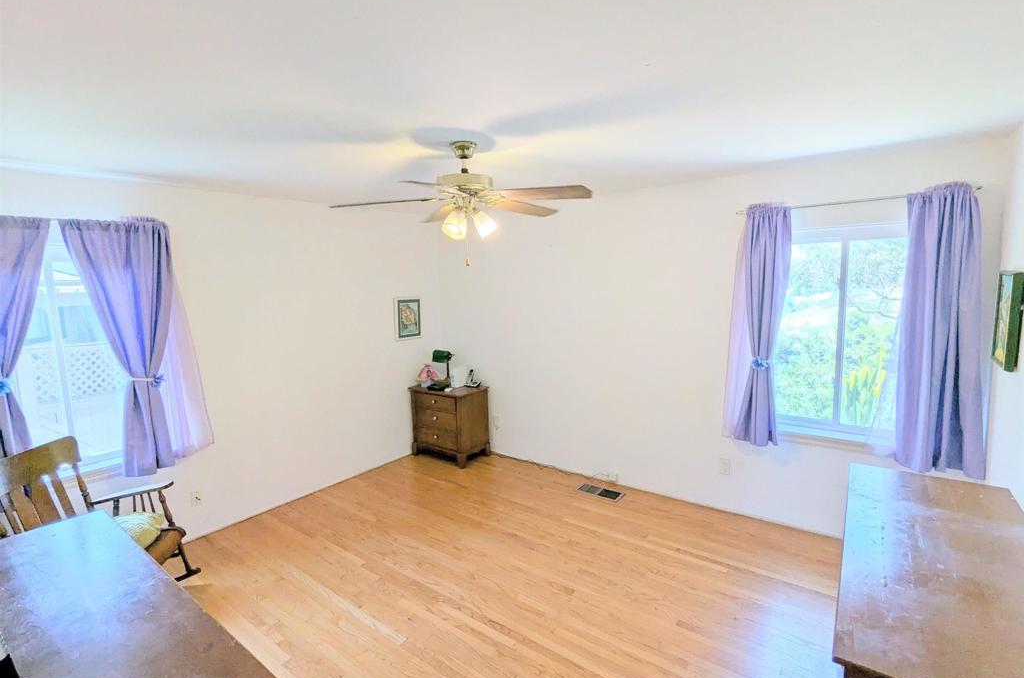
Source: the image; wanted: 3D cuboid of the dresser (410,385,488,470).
[{"bbox_3d":[-0.622,0.834,4.753,0.683,0.690,0.439,3,8,37],"label":"dresser"}]

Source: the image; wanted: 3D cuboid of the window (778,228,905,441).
[{"bbox_3d":[2.070,-0.021,2.991,1.060,1.351,0.110,3,8,37],"label":"window"}]

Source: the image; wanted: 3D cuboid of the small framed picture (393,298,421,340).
[{"bbox_3d":[-1.028,-0.204,4.728,0.020,0.419,0.336,3,8,37],"label":"small framed picture"}]

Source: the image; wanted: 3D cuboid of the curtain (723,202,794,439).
[{"bbox_3d":[1.650,-0.088,3.185,0.345,1.606,0.130,3,8,37],"label":"curtain"}]

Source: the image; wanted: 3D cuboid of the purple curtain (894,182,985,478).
[{"bbox_3d":[2.400,-0.040,2.628,0.383,1.587,0.130,3,8,37],"label":"purple curtain"}]

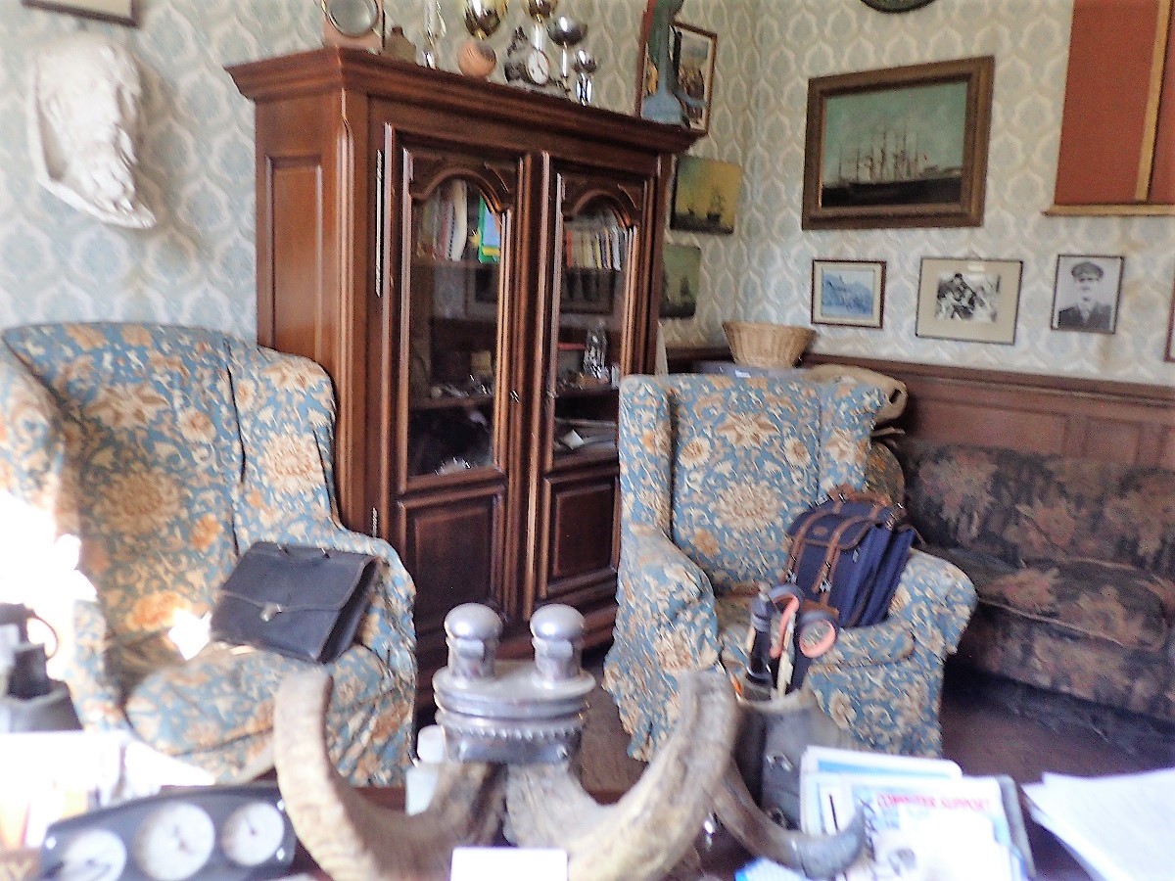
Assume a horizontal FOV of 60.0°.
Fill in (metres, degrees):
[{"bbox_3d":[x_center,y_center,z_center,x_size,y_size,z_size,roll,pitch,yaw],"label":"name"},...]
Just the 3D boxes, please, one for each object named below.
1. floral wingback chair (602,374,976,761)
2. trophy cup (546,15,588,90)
[{"bbox_3d":[0.556,0.366,3.095,0.875,1.045,0.814,0,10,-16],"label":"floral wingback chair"},{"bbox_3d":[-0.067,-1.186,3.184,0.125,0.275,0.125,2,9,0],"label":"trophy cup"}]

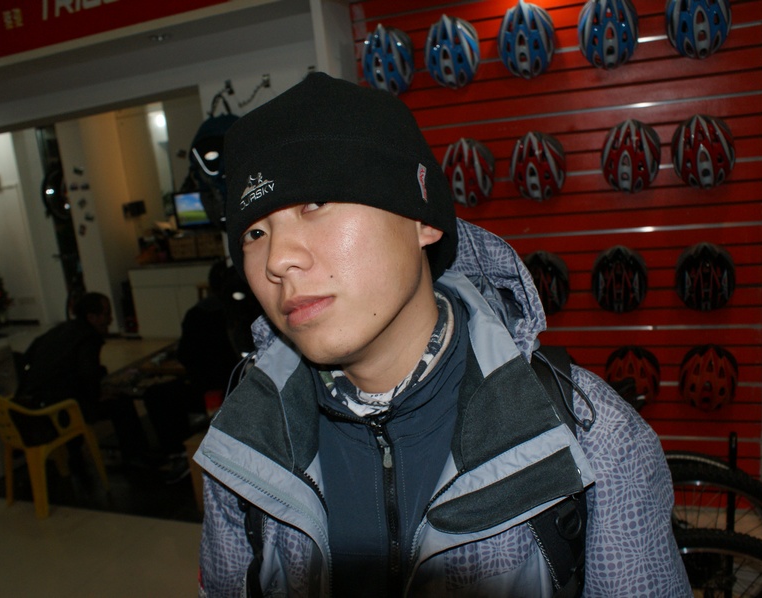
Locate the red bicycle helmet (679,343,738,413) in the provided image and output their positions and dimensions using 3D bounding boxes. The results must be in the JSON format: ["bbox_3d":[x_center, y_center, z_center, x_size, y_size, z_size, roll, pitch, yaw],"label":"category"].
[{"bbox_3d":[1.266,0.303,2.593,0.213,0.270,0.160,-2,13,20],"label":"red bicycle helmet"}]

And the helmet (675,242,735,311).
[{"bbox_3d":[1.212,-0.084,2.514,0.213,0.270,0.160,-2,13,20],"label":"helmet"}]

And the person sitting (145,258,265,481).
[{"bbox_3d":[-0.945,0.404,3.711,0.700,1.220,0.500,-3,12,13],"label":"person sitting"}]

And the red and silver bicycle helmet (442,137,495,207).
[{"bbox_3d":[0.354,-0.516,2.719,0.213,0.270,0.160,-2,13,20],"label":"red and silver bicycle helmet"}]

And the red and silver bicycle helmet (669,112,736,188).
[{"bbox_3d":[1.151,-0.524,2.393,0.210,0.265,0.160,-8,9,19],"label":"red and silver bicycle helmet"}]

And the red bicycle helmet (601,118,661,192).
[{"bbox_3d":[0.969,-0.546,2.605,0.216,0.282,0.165,-2,24,19],"label":"red bicycle helmet"}]

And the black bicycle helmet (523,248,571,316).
[{"bbox_3d":[0.680,-0.055,2.815,0.216,0.282,0.165,-2,24,19],"label":"black bicycle helmet"}]

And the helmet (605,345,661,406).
[{"bbox_3d":[1.007,0.314,2.688,0.213,0.270,0.160,-2,13,20],"label":"helmet"}]

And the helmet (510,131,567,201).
[{"bbox_3d":[0.615,-0.521,2.622,0.213,0.270,0.160,-2,13,20],"label":"helmet"}]

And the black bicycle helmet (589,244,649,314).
[{"bbox_3d":[0.965,-0.068,2.717,0.216,0.282,0.165,-2,24,19],"label":"black bicycle helmet"}]

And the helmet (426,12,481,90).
[{"bbox_3d":[0.285,-1.000,2.727,0.216,0.282,0.165,-2,24,19],"label":"helmet"}]

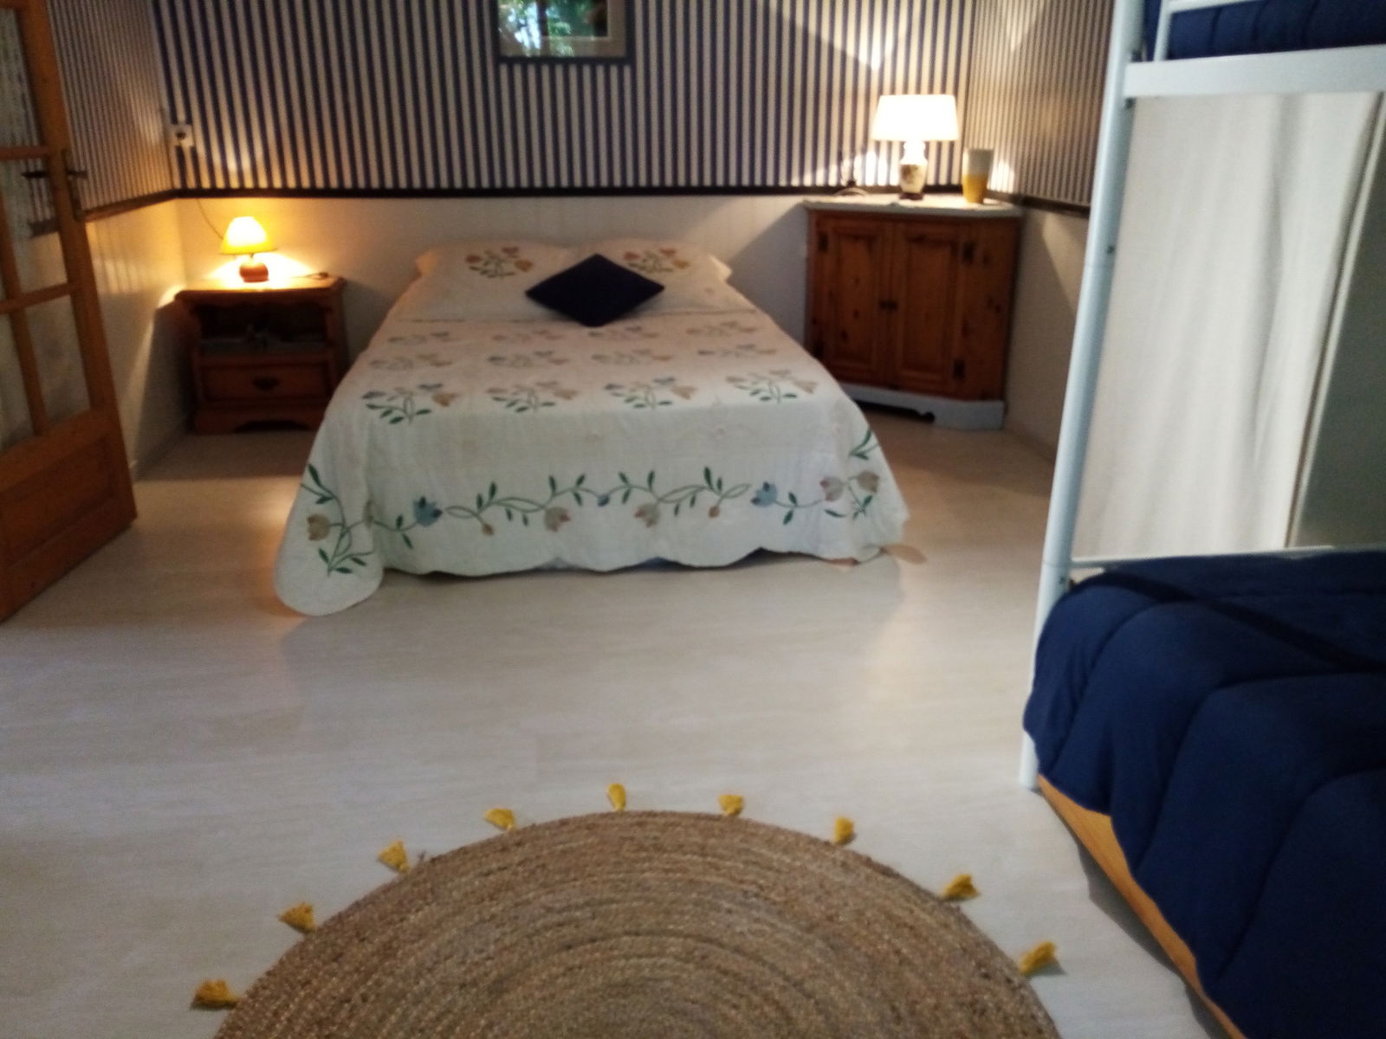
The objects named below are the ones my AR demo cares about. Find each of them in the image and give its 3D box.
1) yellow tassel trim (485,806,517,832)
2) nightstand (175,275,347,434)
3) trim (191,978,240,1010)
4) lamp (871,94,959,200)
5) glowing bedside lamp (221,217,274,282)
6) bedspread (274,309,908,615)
[{"bbox_3d":[-0.344,0.535,1.868,0.045,0.022,0.058,-16,26,-37],"label":"yellow tassel trim"},{"bbox_3d":[-1.783,-0.700,4.392,0.580,0.570,0.370,-4,21,-10],"label":"nightstand"},{"bbox_3d":[-0.682,0.675,1.485,0.063,0.024,0.048,0,20,0],"label":"trim"},{"bbox_3d":[0.951,-1.608,4.491,0.380,0.430,0.380,-4,21,-10],"label":"lamp"},{"bbox_3d":[-1.819,-1.111,4.274,0.240,0.280,0.240,-4,21,-10],"label":"glowing bedside lamp"},{"bbox_3d":[-0.351,-0.365,3.618,1.650,0.490,1.850,-4,21,-10],"label":"bedspread"}]

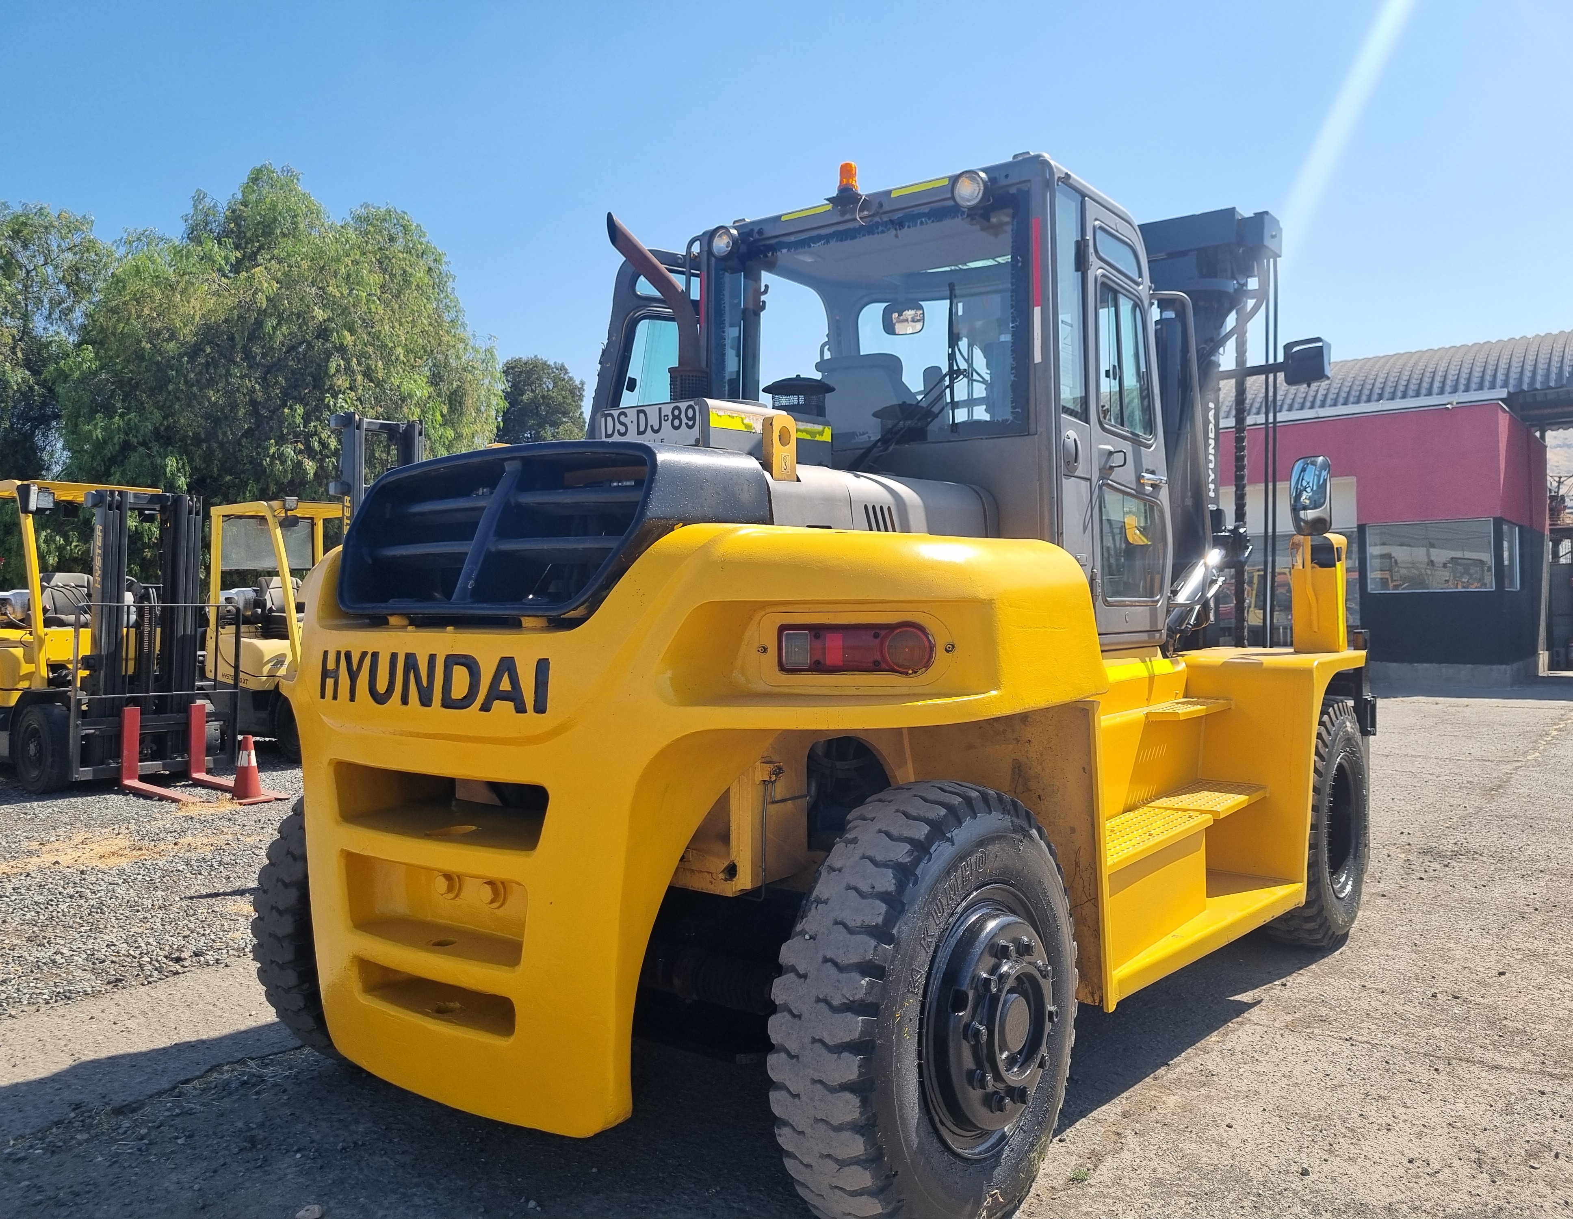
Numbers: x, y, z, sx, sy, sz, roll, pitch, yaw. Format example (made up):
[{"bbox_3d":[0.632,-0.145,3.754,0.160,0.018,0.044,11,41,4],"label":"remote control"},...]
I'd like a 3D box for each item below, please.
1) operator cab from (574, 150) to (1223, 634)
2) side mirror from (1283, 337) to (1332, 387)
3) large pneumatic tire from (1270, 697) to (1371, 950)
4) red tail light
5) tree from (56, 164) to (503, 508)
[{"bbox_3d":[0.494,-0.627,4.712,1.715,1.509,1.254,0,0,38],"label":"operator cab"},{"bbox_3d":[2.028,-0.966,4.750,0.070,0.180,0.190,0,0,-37],"label":"side mirror"},{"bbox_3d":[2.153,0.862,4.970,0.280,1.030,1.030,0,0,38],"label":"large pneumatic tire"},{"bbox_3d":[0.149,0.087,2.600,0.335,0.110,0.060,0,0,6],"label":"red tail light"},{"bbox_3d":[-7.900,-2.700,19.200,6.800,7.900,6.600,0,0,-22],"label":"tree"}]

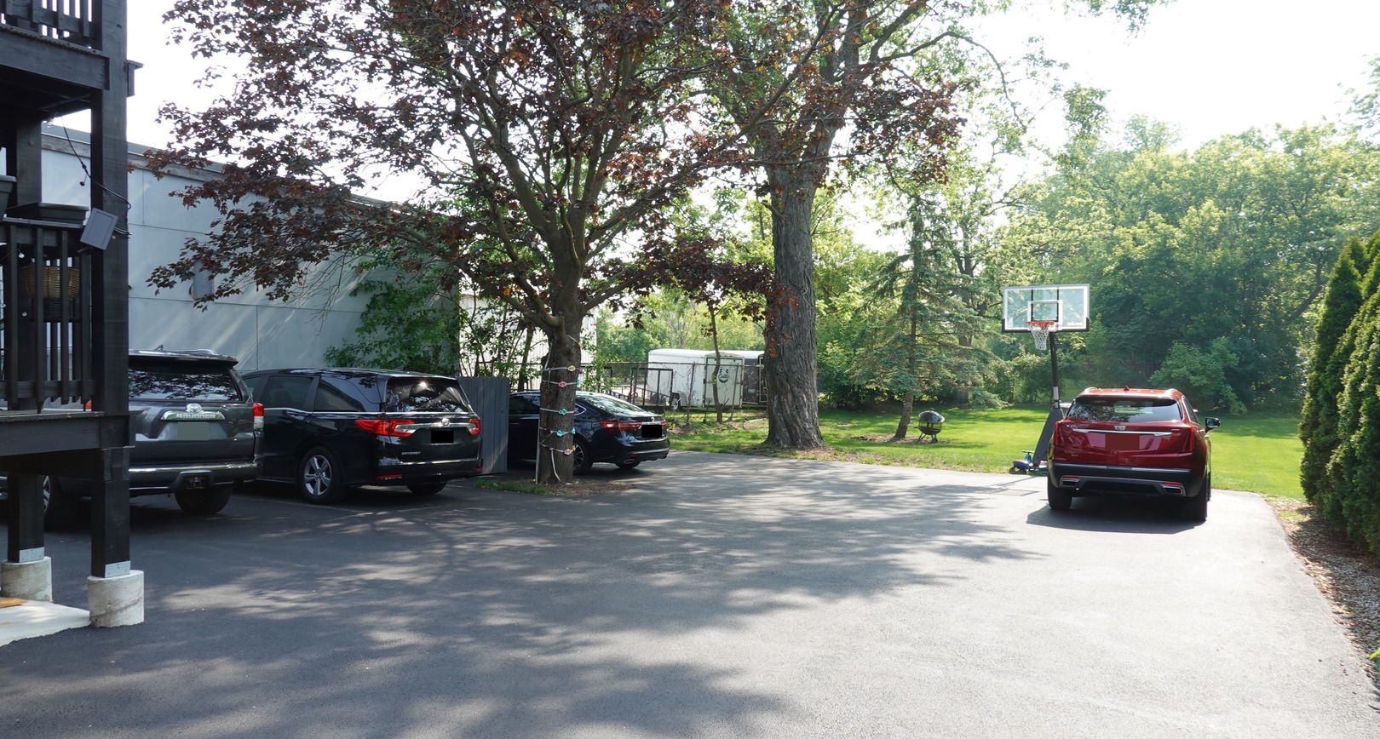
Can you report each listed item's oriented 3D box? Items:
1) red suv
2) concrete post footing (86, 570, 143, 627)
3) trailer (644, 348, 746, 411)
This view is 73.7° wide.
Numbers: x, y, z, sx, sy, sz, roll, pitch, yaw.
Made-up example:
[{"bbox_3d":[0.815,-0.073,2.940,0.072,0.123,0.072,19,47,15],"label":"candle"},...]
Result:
[{"bbox_3d":[6.633,1.185,13.684,1.930,1.680,4.810,0,-2,30],"label":"red suv"},{"bbox_3d":[-3.479,1.385,5.580,0.292,0.285,0.292,0,-1,30],"label":"concrete post footing"},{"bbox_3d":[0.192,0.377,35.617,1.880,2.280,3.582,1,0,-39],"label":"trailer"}]

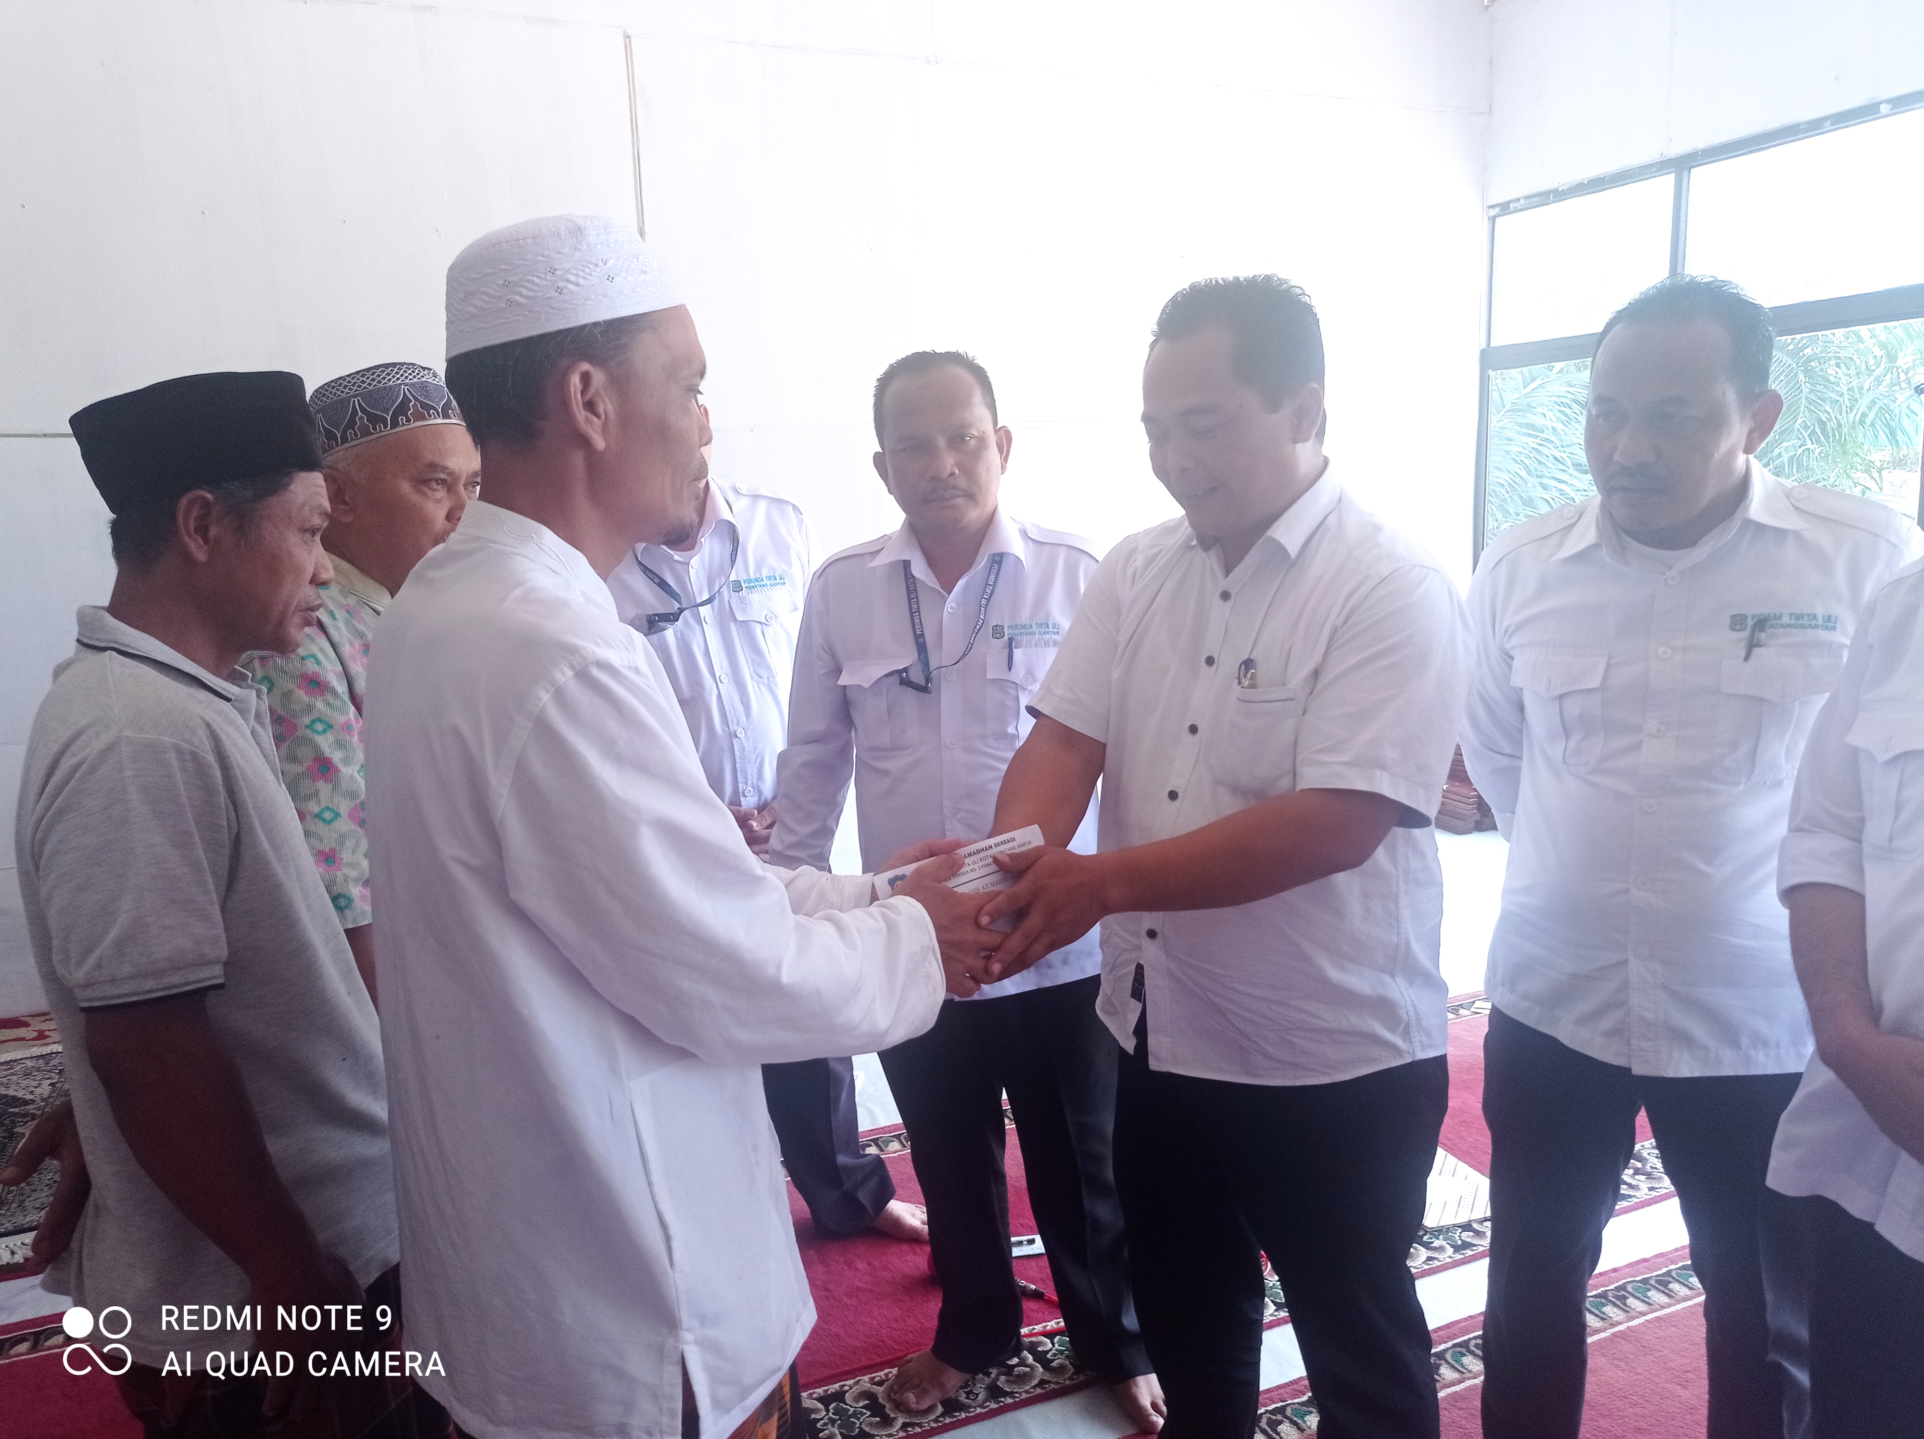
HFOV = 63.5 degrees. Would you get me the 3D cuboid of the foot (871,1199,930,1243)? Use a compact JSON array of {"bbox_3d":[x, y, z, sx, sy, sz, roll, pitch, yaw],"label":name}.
[{"bbox_3d":[-0.141,0.943,3.061,0.245,0.090,0.095,5,12,34],"label":"foot"}]

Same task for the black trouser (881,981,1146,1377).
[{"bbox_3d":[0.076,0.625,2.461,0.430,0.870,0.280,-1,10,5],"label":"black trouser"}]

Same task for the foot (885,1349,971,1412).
[{"bbox_3d":[-0.024,1.026,2.568,0.095,0.090,0.245,6,13,37],"label":"foot"}]

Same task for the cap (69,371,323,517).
[{"bbox_3d":[-0.660,-0.236,1.340,0.215,0.095,0.170,-14,14,-20],"label":"cap"}]

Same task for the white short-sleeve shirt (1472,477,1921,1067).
[{"bbox_3d":[0.844,0.055,1.790,0.510,0.690,0.310,4,11,28],"label":"white short-sleeve shirt"}]

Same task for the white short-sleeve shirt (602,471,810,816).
[{"bbox_3d":[-0.461,-0.062,2.780,0.490,0.710,0.290,-8,12,-30],"label":"white short-sleeve shirt"}]

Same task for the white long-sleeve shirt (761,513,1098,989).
[{"bbox_3d":[-0.010,0.046,2.380,0.520,0.730,0.290,-1,10,5],"label":"white long-sleeve shirt"}]

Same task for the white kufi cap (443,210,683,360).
[{"bbox_3d":[-0.331,-0.367,1.290,0.200,0.097,0.178,-17,15,-21],"label":"white kufi cap"}]

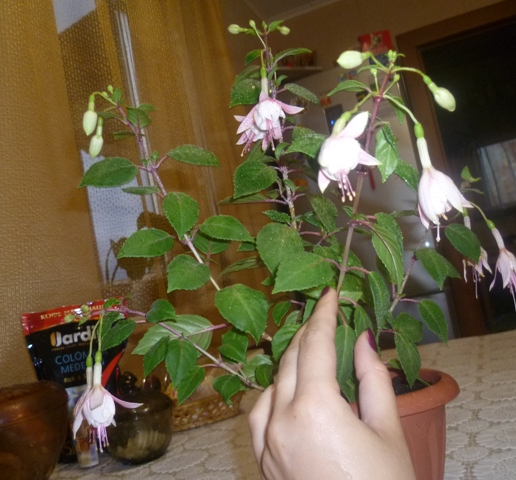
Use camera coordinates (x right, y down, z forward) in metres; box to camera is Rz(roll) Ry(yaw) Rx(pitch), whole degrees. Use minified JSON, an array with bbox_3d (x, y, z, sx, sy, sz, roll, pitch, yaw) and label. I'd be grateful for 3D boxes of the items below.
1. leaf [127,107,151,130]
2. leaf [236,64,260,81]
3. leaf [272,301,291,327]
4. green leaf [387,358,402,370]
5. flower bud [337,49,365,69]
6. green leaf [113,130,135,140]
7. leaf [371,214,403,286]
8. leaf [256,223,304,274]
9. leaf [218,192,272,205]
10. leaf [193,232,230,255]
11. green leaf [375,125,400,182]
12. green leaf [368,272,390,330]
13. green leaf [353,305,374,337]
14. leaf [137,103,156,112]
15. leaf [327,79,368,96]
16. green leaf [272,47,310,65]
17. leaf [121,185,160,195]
[{"bbox_3d":[-0.097,-0.099,0.420,0.018,0.020,0.008,-25,8,-3],"label":"leaf"},{"bbox_3d":[-0.009,-0.153,0.470,0.023,0.016,0.012,-13,-18,1],"label":"leaf"},{"bbox_3d":[0.020,0.064,0.450,0.015,0.025,0.007,23,-16,7],"label":"leaf"},{"bbox_3d":[0.125,0.113,0.470,0.018,0.012,0.006,-11,-37,-1],"label":"green leaf"},{"bbox_3d":[0.071,-0.138,0.395,0.021,0.013,0.013,10,0,-18],"label":"flower bud"},{"bbox_3d":[-0.125,-0.097,0.480,0.019,0.007,0.013,0,0,0],"label":"green leaf"},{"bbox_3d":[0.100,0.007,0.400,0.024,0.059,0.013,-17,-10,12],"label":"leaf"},{"bbox_3d":[0.019,0.008,0.435,0.038,0.043,0.013,13,-15,9],"label":"leaf"},{"bbox_3d":[-0.011,-0.037,0.468,0.047,0.010,0.025,-5,-5,-12],"label":"leaf"},{"bbox_3d":[-0.044,0.003,0.485,0.034,0.019,0.017,0,-24,0],"label":"leaf"},{"bbox_3d":[0.098,-0.065,0.390,0.020,0.047,0.012,2,-13,17],"label":"green leaf"},{"bbox_3d":[0.088,0.044,0.375,0.015,0.044,0.015,-5,-13,-22],"label":"green leaf"},{"bbox_3d":[0.077,0.061,0.380,0.016,0.029,0.011,-7,-12,-11],"label":"green leaf"},{"bbox_3d":[-0.098,-0.117,0.455,0.019,0.010,0.013,-2,18,-7],"label":"leaf"},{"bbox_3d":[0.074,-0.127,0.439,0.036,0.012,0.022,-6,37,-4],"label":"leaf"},{"bbox_3d":[0.032,-0.174,0.487,0.036,0.010,0.020,-17,-5,8],"label":"green leaf"},{"bbox_3d":[-0.111,-0.047,0.488,0.038,0.008,0.018,3,30,2],"label":"leaf"}]

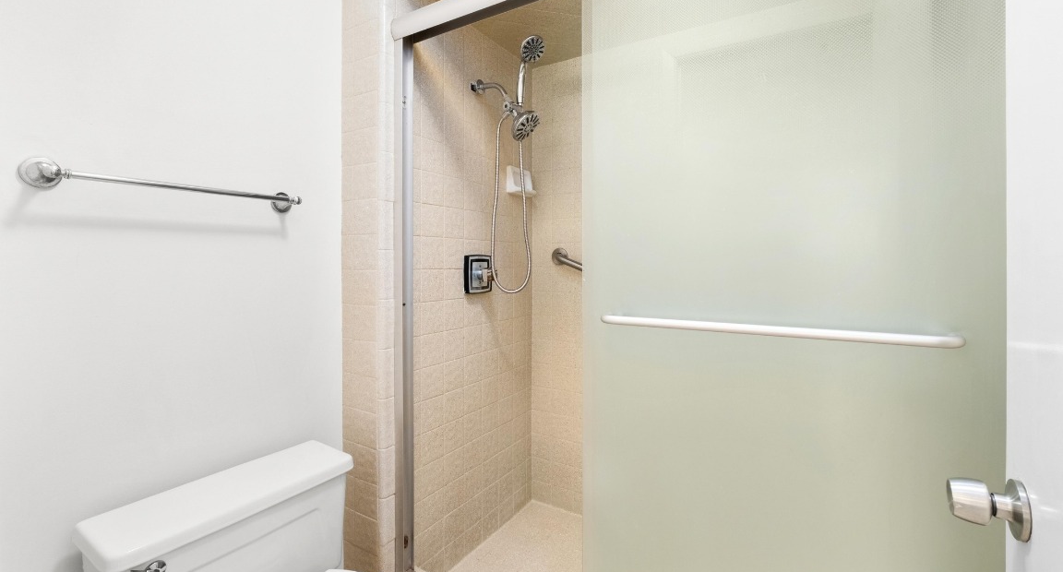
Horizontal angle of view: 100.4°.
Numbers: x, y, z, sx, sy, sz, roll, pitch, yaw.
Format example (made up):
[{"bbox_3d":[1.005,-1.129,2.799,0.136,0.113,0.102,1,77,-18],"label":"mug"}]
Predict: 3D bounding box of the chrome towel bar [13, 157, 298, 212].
[{"bbox_3d":[-0.772,-0.221,1.007,0.085,0.058,0.514,1,2,31],"label":"chrome towel bar"}]

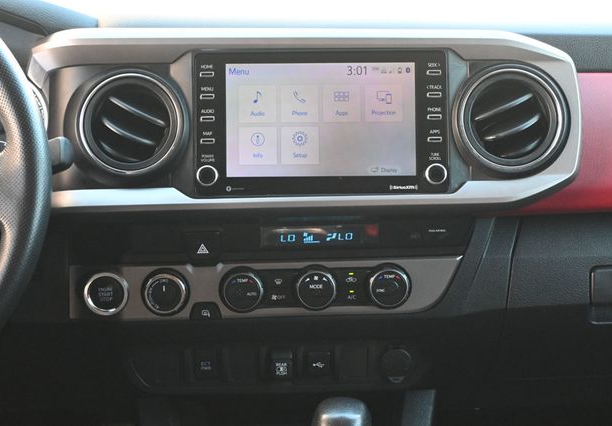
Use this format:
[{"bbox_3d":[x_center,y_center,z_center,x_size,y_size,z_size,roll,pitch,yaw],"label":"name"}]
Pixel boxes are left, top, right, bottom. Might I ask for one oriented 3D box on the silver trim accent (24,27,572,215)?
[{"bbox_3d":[-0.001,-0.085,0.975,0.505,0.168,0.065,-1,-3,-1],"label":"silver trim accent"}]

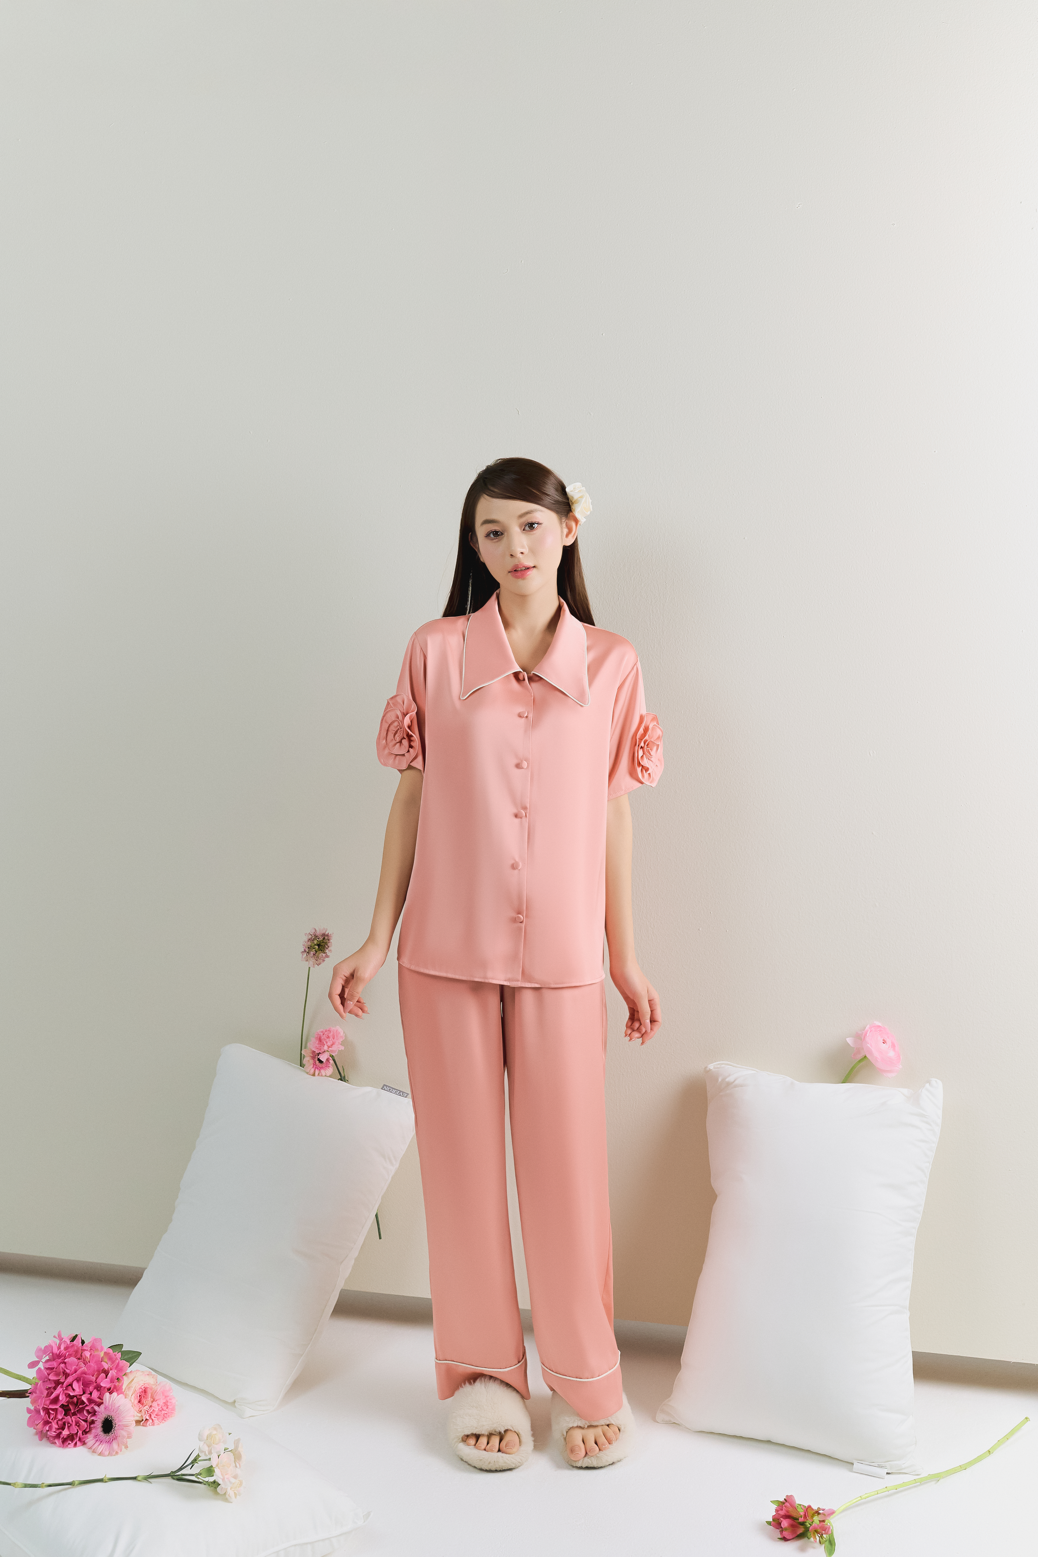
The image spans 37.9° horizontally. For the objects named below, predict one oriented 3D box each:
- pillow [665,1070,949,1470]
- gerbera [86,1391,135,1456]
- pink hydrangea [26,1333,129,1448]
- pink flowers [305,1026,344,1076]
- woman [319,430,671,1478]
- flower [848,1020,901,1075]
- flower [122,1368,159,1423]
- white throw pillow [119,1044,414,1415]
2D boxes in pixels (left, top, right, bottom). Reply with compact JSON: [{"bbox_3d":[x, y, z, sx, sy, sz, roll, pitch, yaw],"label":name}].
[{"bbox_3d":[0.510,0.836,2.693,0.440,0.655,0.170,2,-31,18],"label":"pillow"},{"bbox_3d":[-0.641,1.015,2.380,0.040,0.100,0.100,-22,-12,40],"label":"gerbera"},{"bbox_3d":[-0.715,0.991,2.450,0.165,0.175,0.165,-2,1,-27],"label":"pink hydrangea"},{"bbox_3d":[-0.399,0.563,3.120,0.083,0.104,0.080,0,3,6],"label":"pink flowers"},{"bbox_3d":[-0.039,0.300,2.582,0.560,1.670,0.320,0,4,-3],"label":"woman"},{"bbox_3d":[0.664,0.502,2.820,0.090,0.090,0.075,-3,-13,-39],"label":"flower"},{"bbox_3d":[-0.627,1.020,2.500,0.070,0.090,0.085,-20,-11,41],"label":"flower"},{"bbox_3d":[-0.510,0.837,2.906,0.410,0.165,0.640,12,52,17],"label":"white throw pillow"}]

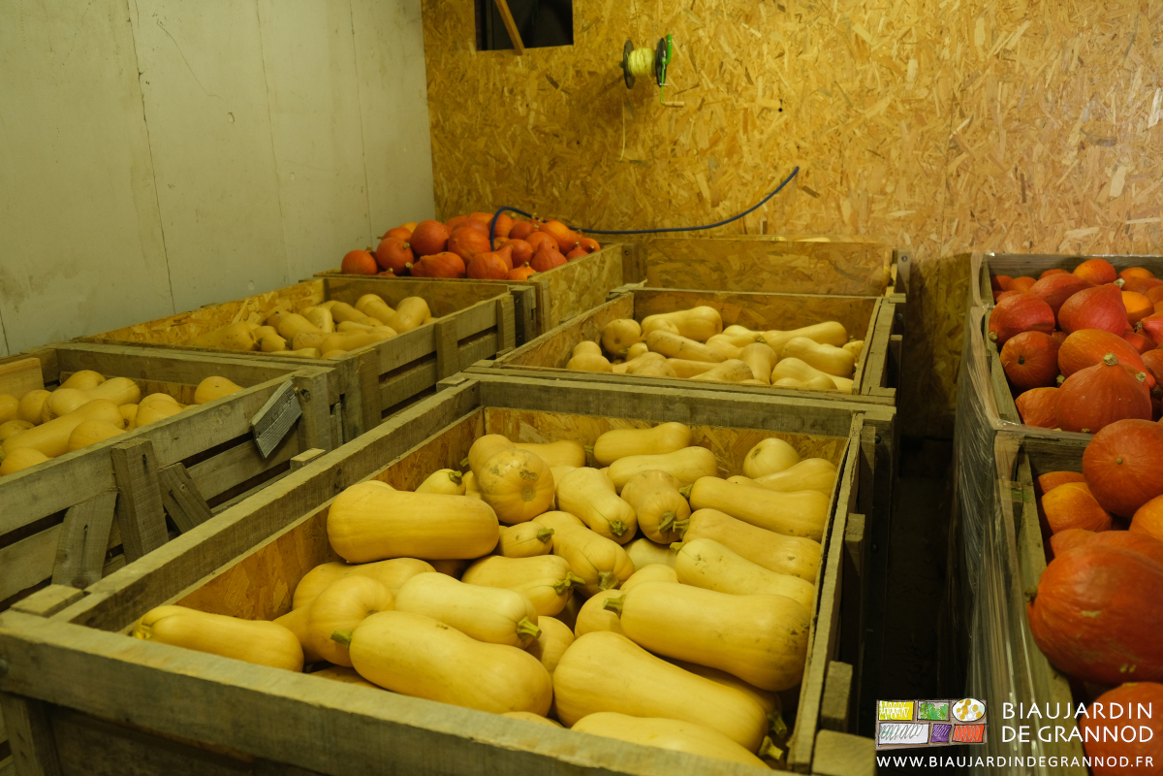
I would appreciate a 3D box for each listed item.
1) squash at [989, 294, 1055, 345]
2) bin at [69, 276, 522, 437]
[{"bbox_3d":[1.177,-0.180,2.330,0.178,0.158,0.158,-29,15,-29],"label":"squash"},{"bbox_3d":[-0.853,0.263,3.117,0.999,1.100,1.203,5,18,21],"label":"bin"}]

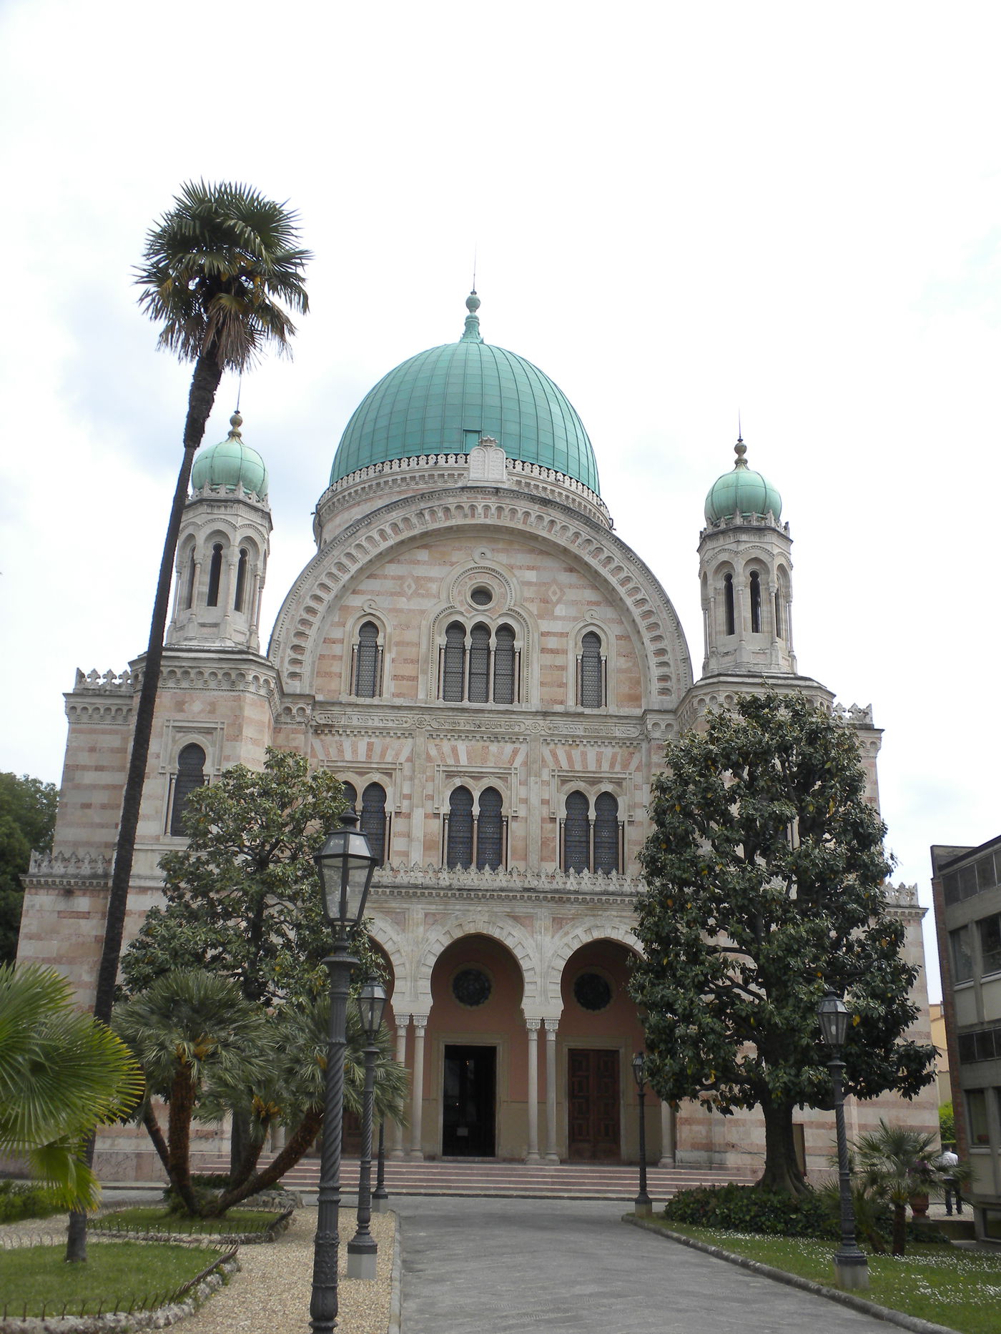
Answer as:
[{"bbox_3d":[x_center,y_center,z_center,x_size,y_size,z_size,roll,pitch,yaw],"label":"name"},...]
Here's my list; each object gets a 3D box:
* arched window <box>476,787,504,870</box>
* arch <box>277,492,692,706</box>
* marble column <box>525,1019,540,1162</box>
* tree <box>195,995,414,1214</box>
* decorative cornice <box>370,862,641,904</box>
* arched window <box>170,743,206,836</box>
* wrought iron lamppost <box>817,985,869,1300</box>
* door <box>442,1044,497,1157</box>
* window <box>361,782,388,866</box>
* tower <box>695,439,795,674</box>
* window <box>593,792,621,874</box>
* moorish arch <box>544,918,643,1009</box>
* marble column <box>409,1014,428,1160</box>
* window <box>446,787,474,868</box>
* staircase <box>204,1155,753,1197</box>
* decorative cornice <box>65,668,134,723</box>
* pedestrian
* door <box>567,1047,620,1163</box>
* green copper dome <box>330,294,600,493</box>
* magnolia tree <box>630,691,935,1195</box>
[{"bbox_3d":[-0.346,5.370,47.360,0.916,2.750,0.300,2,-20,-3],"label":"arched window"},{"bbox_3d":[-0.624,-2.452,50.335,14.676,7.936,1.600,2,-20,-3],"label":"arch"},{"bbox_3d":[0.960,12.394,41.716,0.420,4.037,0.420,2,-19,-3],"label":"marble column"},{"bbox_3d":[-3.834,8.484,27.539,3.925,3.841,3.400,2,-19,-3],"label":"tree"},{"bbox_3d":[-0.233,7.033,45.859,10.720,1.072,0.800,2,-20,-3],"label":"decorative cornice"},{"bbox_3d":[-9.598,3.759,43.771,0.979,2.900,0.300,2,-19,-3],"label":"arched window"},{"bbox_3d":[4.344,5.937,18.165,0.430,3.570,0.430,3,-18,-3],"label":"wrought iron lamppost"},{"bbox_3d":[-0.942,13.300,43.712,1.662,3.256,0.200,2,-19,-3],"label":"door"},{"bbox_3d":[-4.018,5.039,45.508,0.795,2.775,0.300,2,-19,-3],"label":"window"},{"bbox_3d":[8.544,-3.671,49.717,3.350,9.728,3.350,3,-18,-3],"label":"tower"},{"bbox_3d":[3.352,5.290,44.875,0.857,2.633,0.300,3,-18,-3],"label":"window"},{"bbox_3d":[3.115,8.936,42.666,3.650,2.740,0.600,3,-18,-3],"label":"moorish arch"},{"bbox_3d":[-2.361,12.128,41.212,0.410,4.050,0.410,3,-18,-3],"label":"marble column"},{"bbox_3d":[-1.345,5.346,47.296,0.913,2.711,0.300,2,-20,-3],"label":"window"},{"bbox_3d":[-0.740,14.267,39.685,15.461,0.900,1.800,2,-19,-3],"label":"staircase"},{"bbox_3d":[-12.556,0.917,44.730,2.000,1.500,0.900,3,-18,-3],"label":"decorative cornice"},{"bbox_3d":[11.547,13.143,36.553,0.520,1.650,0.340,-2,-18,11],"label":"pedestrian"},{"bbox_3d":[2.889,13.464,43.914,1.614,3.265,0.200,2,-19,-3],"label":"door"},{"bbox_3d":[-1.585,-13.940,73.497,13.600,12.200,13.600,3,-18,-3],"label":"green copper dome"},{"bbox_3d":[7.296,7.041,37.758,7.900,13.209,7.500,2,-20,-3],"label":"magnolia tree"}]

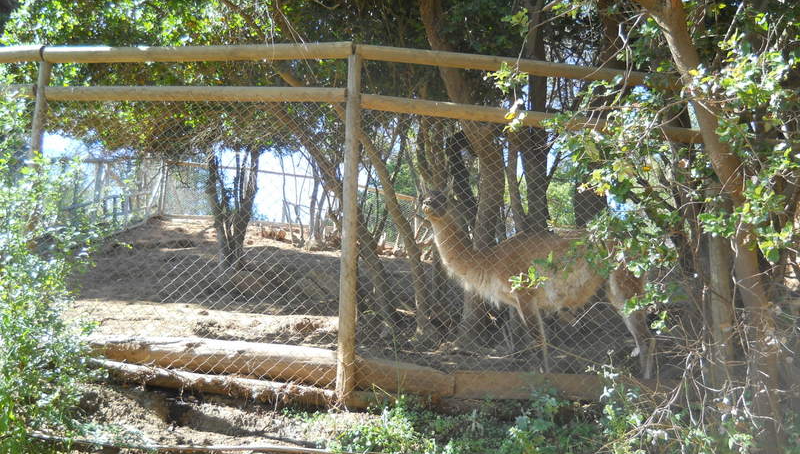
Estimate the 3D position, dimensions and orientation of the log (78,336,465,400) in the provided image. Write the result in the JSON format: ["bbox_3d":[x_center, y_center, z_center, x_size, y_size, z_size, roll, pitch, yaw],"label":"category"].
[{"bbox_3d":[-0.901,0.898,5.615,2.549,0.250,0.250,3,-10,11],"label":"log"}]

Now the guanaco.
[{"bbox_3d":[0.975,0.428,6.150,1.600,1.390,0.450,1,-11,0],"label":"guanaco"}]

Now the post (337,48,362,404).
[{"bbox_3d":[-0.326,-0.043,5.561,0.108,2.309,0.108,2,-11,-6],"label":"post"}]

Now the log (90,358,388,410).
[{"bbox_3d":[-1.085,1.001,5.535,2.101,0.145,0.140,4,-9,15],"label":"log"}]

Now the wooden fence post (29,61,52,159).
[{"bbox_3d":[-2.677,-0.139,6.257,0.095,2.262,0.095,2,-11,-14],"label":"wooden fence post"}]

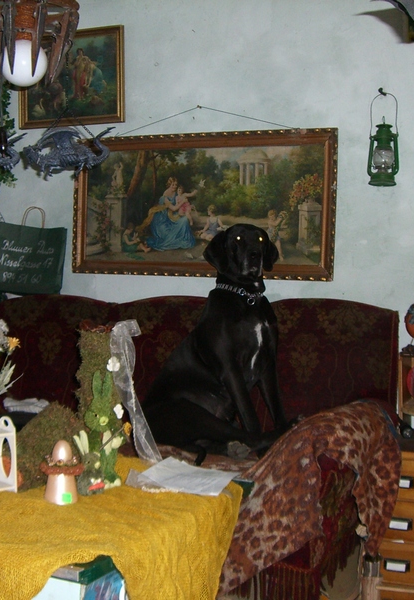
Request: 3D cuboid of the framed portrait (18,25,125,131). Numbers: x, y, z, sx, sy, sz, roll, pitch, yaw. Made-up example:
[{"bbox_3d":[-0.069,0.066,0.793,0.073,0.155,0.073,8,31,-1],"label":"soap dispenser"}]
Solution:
[{"bbox_3d":[-0.628,-1.034,4.088,0.553,0.446,0.040,2,3,21],"label":"framed portrait"}]

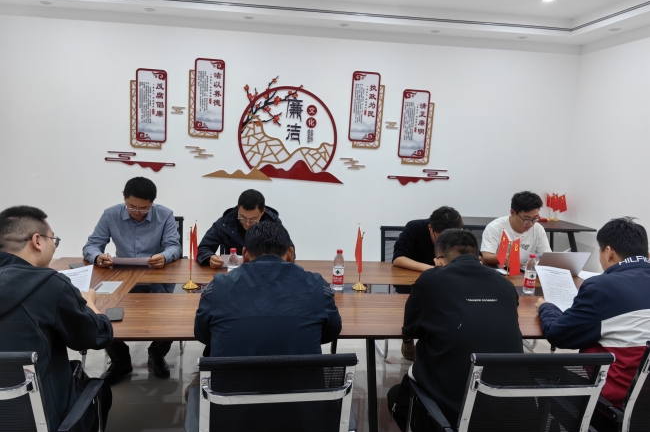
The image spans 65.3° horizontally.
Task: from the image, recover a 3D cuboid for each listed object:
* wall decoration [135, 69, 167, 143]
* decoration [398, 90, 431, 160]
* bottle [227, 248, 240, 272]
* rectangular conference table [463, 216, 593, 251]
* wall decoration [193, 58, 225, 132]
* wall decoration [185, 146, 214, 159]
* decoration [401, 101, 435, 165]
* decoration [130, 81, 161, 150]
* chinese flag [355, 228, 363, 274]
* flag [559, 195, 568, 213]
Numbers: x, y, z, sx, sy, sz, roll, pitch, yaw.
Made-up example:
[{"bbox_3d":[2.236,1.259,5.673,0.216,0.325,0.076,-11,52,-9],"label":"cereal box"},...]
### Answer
[{"bbox_3d":[-1.934,-1.225,5.683,0.337,0.793,0.035,3,9,-5],"label":"wall decoration"},{"bbox_3d":[1.006,-1.020,5.681,0.310,0.750,0.030,3,10,-4],"label":"decoration"},{"bbox_3d":[-0.513,0.296,2.837,0.065,0.232,0.065,1,9,-7],"label":"bottle"},{"bbox_3d":[2.198,0.457,5.861,1.424,0.758,0.717,1,9,-7],"label":"rectangular conference table"},{"bbox_3d":[-1.260,-1.308,5.519,0.315,0.773,0.030,1,9,-7],"label":"wall decoration"},{"bbox_3d":[-1.435,-0.720,5.811,0.318,0.128,0.025,3,9,-5],"label":"wall decoration"},{"bbox_3d":[1.080,-0.956,5.873,0.343,0.707,0.030,1,9,-7],"label":"decoration"},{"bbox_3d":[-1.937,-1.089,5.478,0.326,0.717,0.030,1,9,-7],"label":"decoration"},{"bbox_3d":[0.199,0.196,2.916,0.042,0.233,0.200,3,9,-5],"label":"chinese flag"},{"bbox_3d":[2.859,-0.147,6.079,0.110,0.210,0.040,1,9,-7],"label":"flag"}]

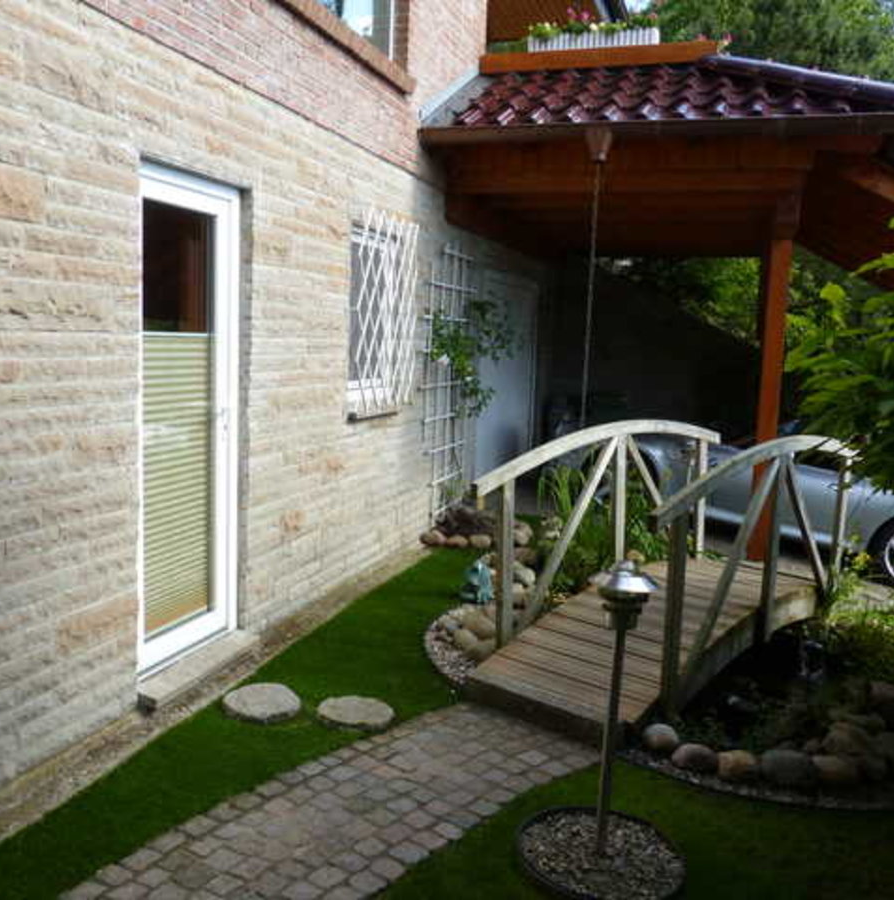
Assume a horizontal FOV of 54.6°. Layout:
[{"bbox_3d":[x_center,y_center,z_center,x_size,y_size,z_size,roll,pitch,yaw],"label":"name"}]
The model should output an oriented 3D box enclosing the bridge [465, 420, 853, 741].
[{"bbox_3d":[1.319,0.474,4.653,0.864,1.144,2.864,8,10,38],"label":"bridge"}]

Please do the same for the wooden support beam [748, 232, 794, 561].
[{"bbox_3d":[2.467,-0.398,6.606,0.145,2.448,0.145,5,8,18],"label":"wooden support beam"}]

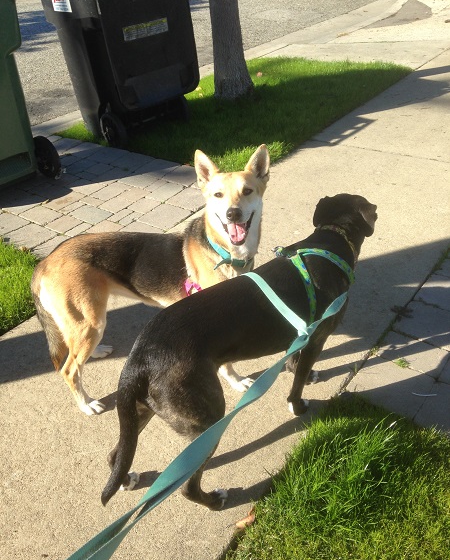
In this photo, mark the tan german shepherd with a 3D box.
[{"bbox_3d":[-0.226,0.027,1.772,0.750,0.755,0.320,-3,34,1],"label":"tan german shepherd"}]

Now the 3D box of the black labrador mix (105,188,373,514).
[{"bbox_3d":[0.079,0.195,1.591,1.030,0.650,0.290,-25,40,-30],"label":"black labrador mix"}]

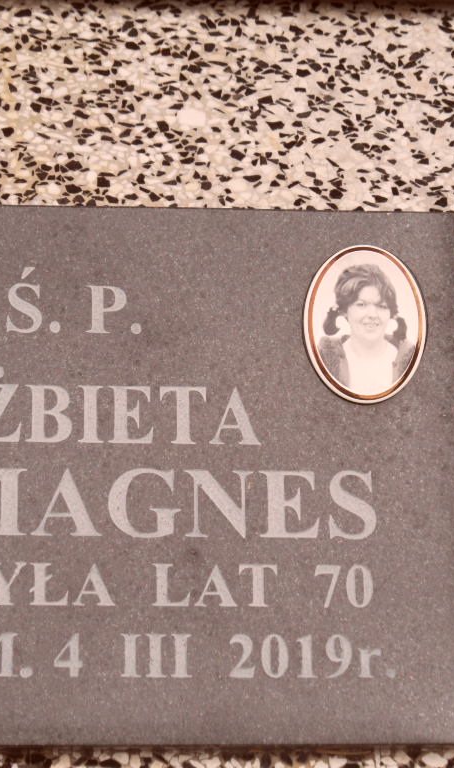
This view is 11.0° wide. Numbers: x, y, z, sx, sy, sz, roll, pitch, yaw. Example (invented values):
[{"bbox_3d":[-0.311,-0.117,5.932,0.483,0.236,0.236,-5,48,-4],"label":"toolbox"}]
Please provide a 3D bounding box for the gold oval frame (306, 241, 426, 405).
[{"bbox_3d":[0.099,-0.044,1.685,0.088,0.010,0.118,1,75,-5],"label":"gold oval frame"}]

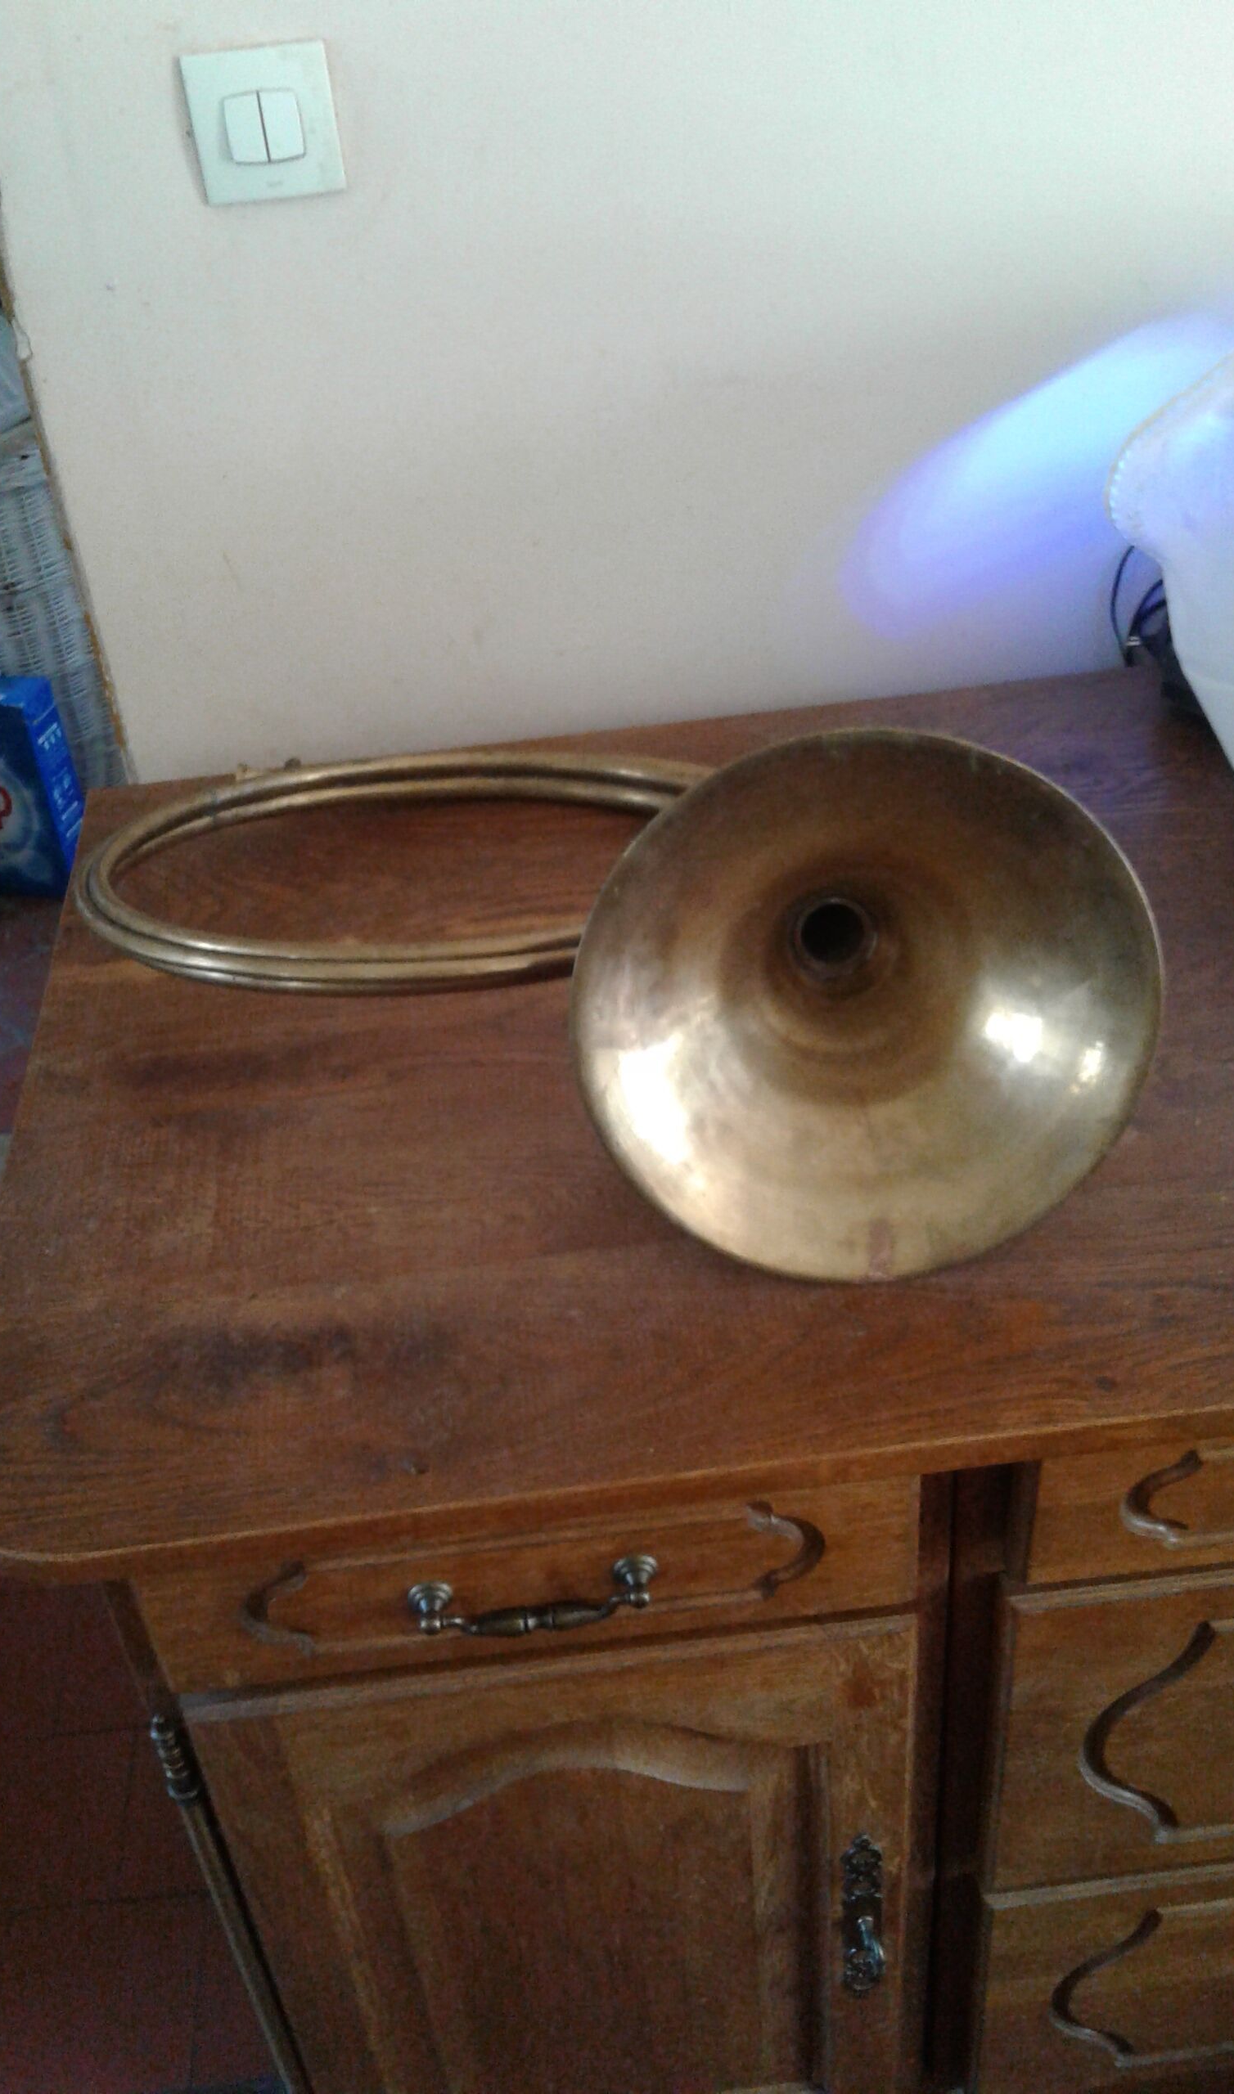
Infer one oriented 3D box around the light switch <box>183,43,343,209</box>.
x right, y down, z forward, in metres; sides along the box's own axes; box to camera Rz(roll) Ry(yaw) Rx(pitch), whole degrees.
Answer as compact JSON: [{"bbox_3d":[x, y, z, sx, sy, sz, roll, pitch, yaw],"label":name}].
[{"bbox_3d":[-0.211,-0.554,1.050,0.084,0.082,0.012,-7,37,-3],"label":"light switch"}]

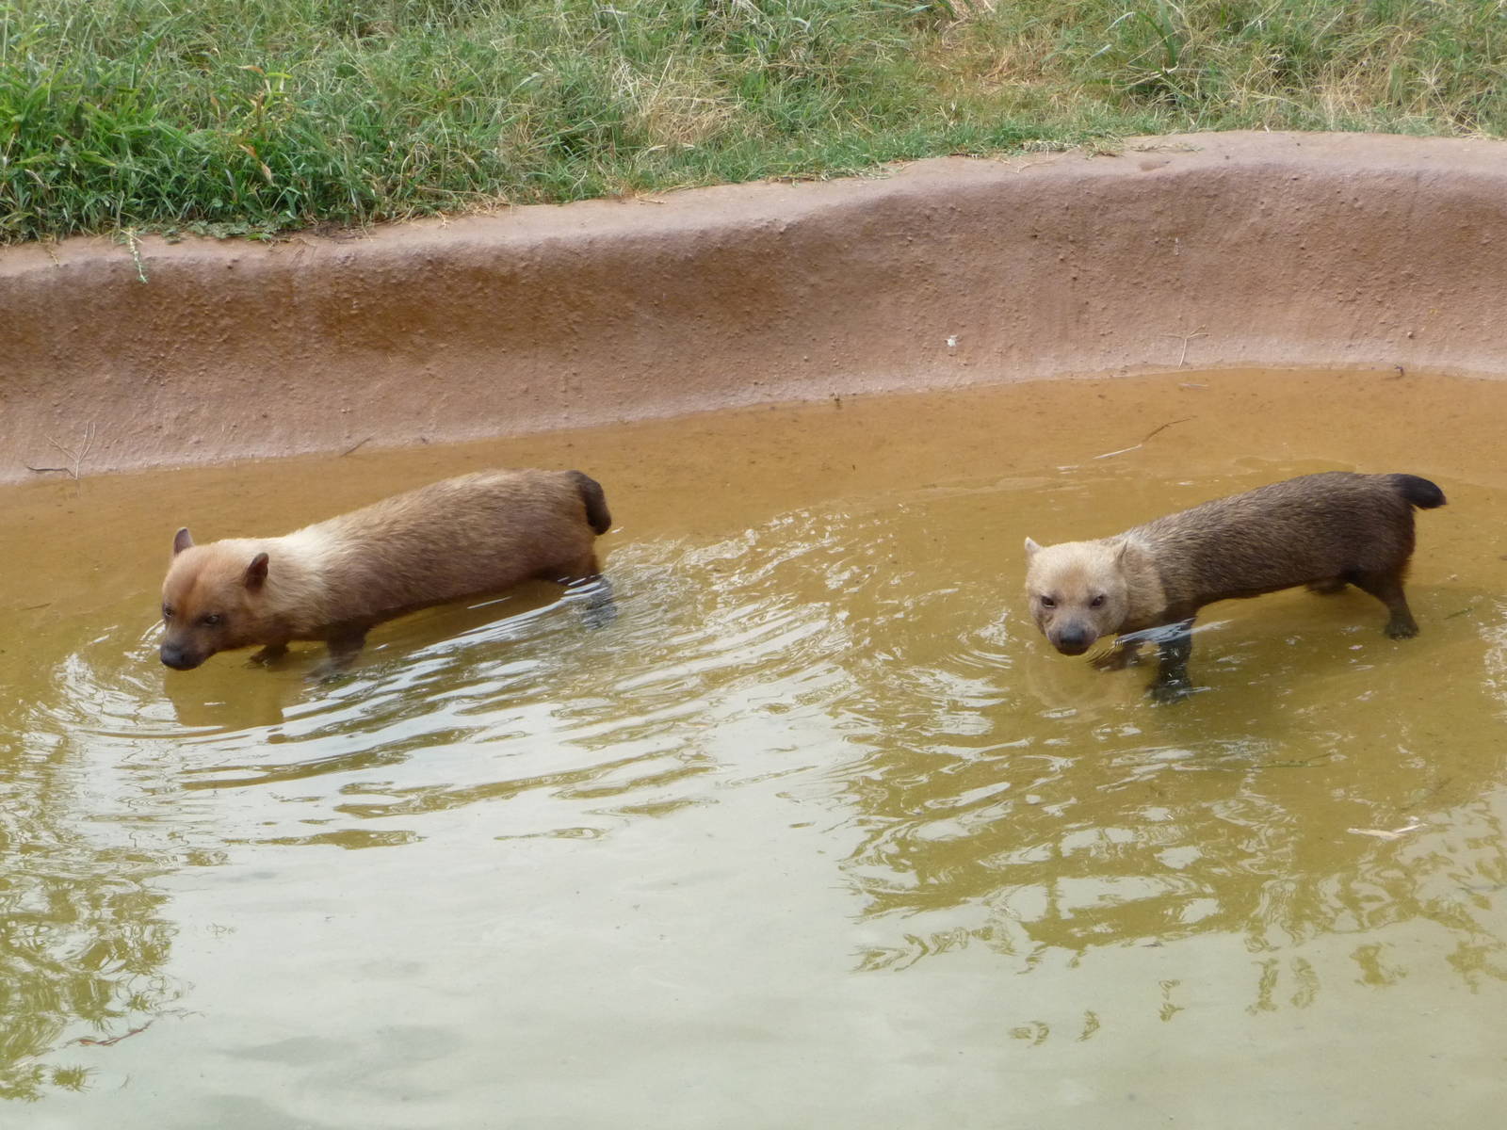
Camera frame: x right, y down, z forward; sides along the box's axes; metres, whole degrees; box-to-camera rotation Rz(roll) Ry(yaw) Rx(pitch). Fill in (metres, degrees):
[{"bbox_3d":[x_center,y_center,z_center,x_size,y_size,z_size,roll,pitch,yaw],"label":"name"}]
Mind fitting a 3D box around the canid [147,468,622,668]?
[{"bbox_3d":[-0.494,0.013,4.914,0.650,0.235,0.175,-13,25,-31],"label":"canid"}]

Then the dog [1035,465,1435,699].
[{"bbox_3d":[0.648,0.028,4.878,0.600,0.255,0.190,-11,24,-27],"label":"dog"}]

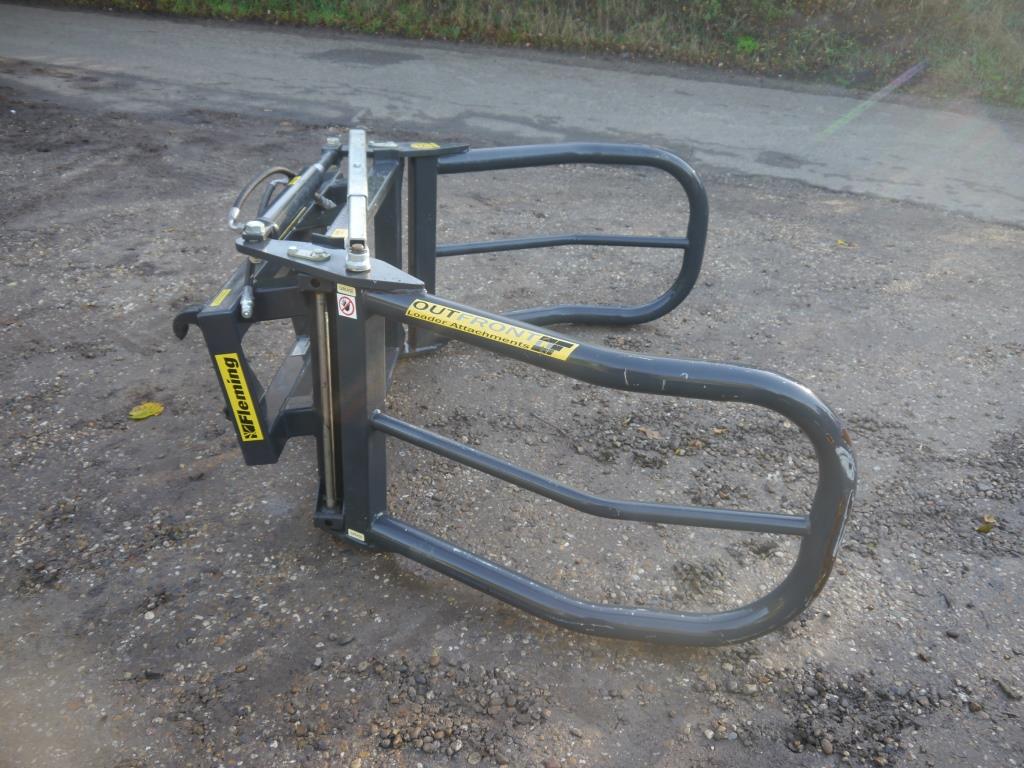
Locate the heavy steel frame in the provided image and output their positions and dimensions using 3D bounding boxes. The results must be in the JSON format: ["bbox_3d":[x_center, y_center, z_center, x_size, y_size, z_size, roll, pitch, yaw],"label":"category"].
[{"bbox_3d":[-0.028,-0.220,2.607,1.601,0.863,1.911,4,30,0],"label":"heavy steel frame"}]

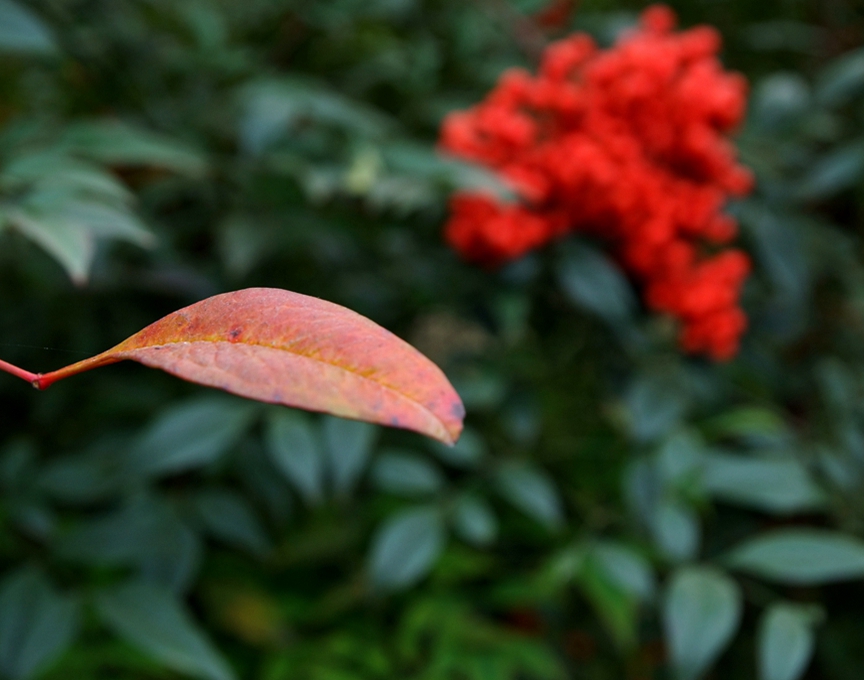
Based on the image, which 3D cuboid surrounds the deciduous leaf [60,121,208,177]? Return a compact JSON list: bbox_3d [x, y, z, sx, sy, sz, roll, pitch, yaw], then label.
[{"bbox_3d":[-0.100,-0.064,0.455,0.050,0.008,0.017,12,42,8],"label":"deciduous leaf"}]

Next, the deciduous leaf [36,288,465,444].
[{"bbox_3d":[-0.039,0.006,0.290,0.090,0.013,0.028,8,45,0],"label":"deciduous leaf"}]

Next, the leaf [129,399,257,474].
[{"bbox_3d":[-0.098,0.040,0.560,0.056,0.009,0.024,-30,51,-12],"label":"leaf"}]

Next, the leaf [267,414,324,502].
[{"bbox_3d":[-0.045,0.037,0.455,0.017,0.038,0.006,-16,-19,-1],"label":"leaf"}]

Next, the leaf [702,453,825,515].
[{"bbox_3d":[0.126,0.055,0.520,0.048,0.008,0.023,14,47,12],"label":"leaf"}]

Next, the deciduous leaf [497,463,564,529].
[{"bbox_3d":[0.039,0.063,0.550,0.020,0.008,0.042,-32,63,-27],"label":"deciduous leaf"}]

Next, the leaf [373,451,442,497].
[{"bbox_3d":[-0.009,0.045,0.460,0.026,0.006,0.016,14,50,23],"label":"leaf"}]

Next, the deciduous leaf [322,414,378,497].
[{"bbox_3d":[-0.028,0.035,0.455,0.017,0.038,0.006,2,-19,1],"label":"deciduous leaf"}]

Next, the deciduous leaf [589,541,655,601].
[{"bbox_3d":[0.062,0.076,0.450,0.029,0.006,0.016,41,59,20],"label":"deciduous leaf"}]

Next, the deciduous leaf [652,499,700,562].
[{"bbox_3d":[0.095,0.074,0.530,0.020,0.007,0.031,-15,53,-9],"label":"deciduous leaf"}]

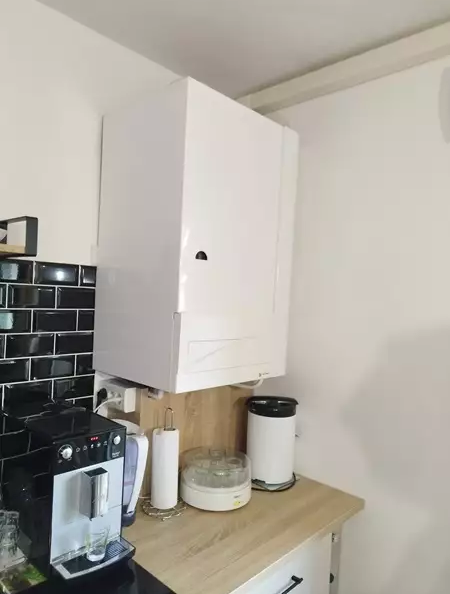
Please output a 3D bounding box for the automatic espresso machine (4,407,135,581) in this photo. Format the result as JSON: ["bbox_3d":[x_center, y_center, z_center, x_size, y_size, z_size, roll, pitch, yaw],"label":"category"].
[{"bbox_3d":[-0.428,0.484,1.099,0.195,0.325,0.450,2,0,-45],"label":"automatic espresso machine"}]

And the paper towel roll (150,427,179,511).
[{"bbox_3d":[-0.185,0.535,1.307,0.083,0.229,0.083,3,0,0],"label":"paper towel roll"}]

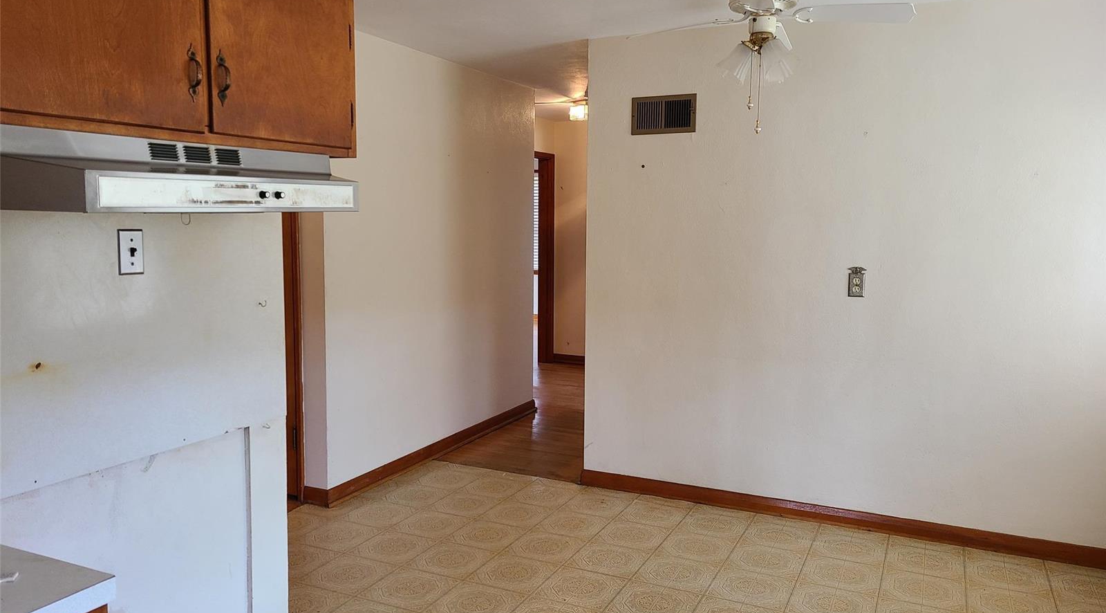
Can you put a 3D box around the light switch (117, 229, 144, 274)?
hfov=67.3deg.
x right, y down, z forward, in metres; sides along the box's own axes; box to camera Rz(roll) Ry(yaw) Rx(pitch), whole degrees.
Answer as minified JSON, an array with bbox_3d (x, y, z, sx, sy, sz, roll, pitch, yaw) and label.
[{"bbox_3d":[-1.078,-0.139,2.126,0.018,0.114,0.071,3,7,25],"label":"light switch"}]

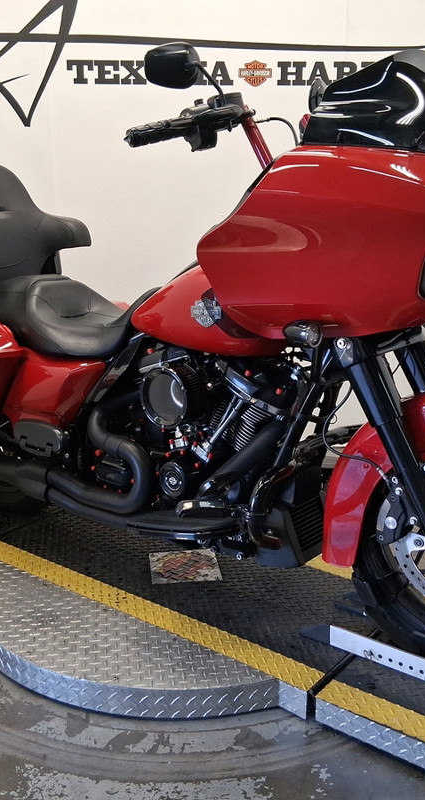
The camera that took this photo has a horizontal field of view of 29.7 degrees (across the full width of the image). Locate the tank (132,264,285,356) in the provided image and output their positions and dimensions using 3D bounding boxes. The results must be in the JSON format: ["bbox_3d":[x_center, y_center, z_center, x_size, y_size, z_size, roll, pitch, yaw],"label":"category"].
[{"bbox_3d":[0.066,-0.269,2.103,0.570,0.240,0.360,10,16,38],"label":"tank"}]

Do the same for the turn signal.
[{"bbox_3d":[0.190,-0.138,1.670,0.085,0.060,0.058,10,16,38],"label":"turn signal"}]

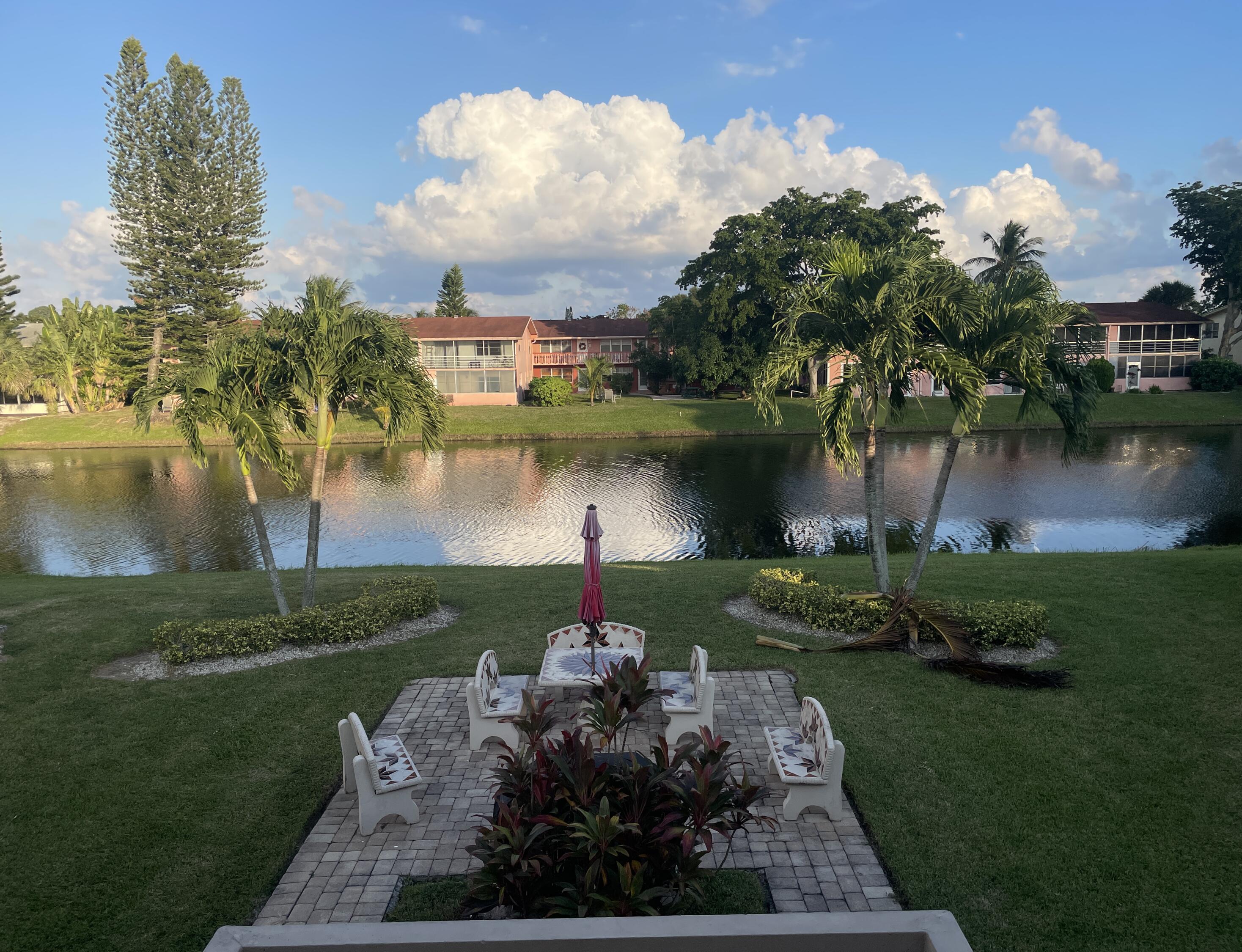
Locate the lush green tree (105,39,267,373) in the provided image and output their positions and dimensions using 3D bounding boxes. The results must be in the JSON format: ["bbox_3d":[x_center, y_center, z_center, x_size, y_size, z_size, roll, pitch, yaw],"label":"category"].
[{"bbox_3d":[-33.204,-18.752,73.134,11.388,28.049,10.000,-5,8,-23],"label":"lush green tree"}]

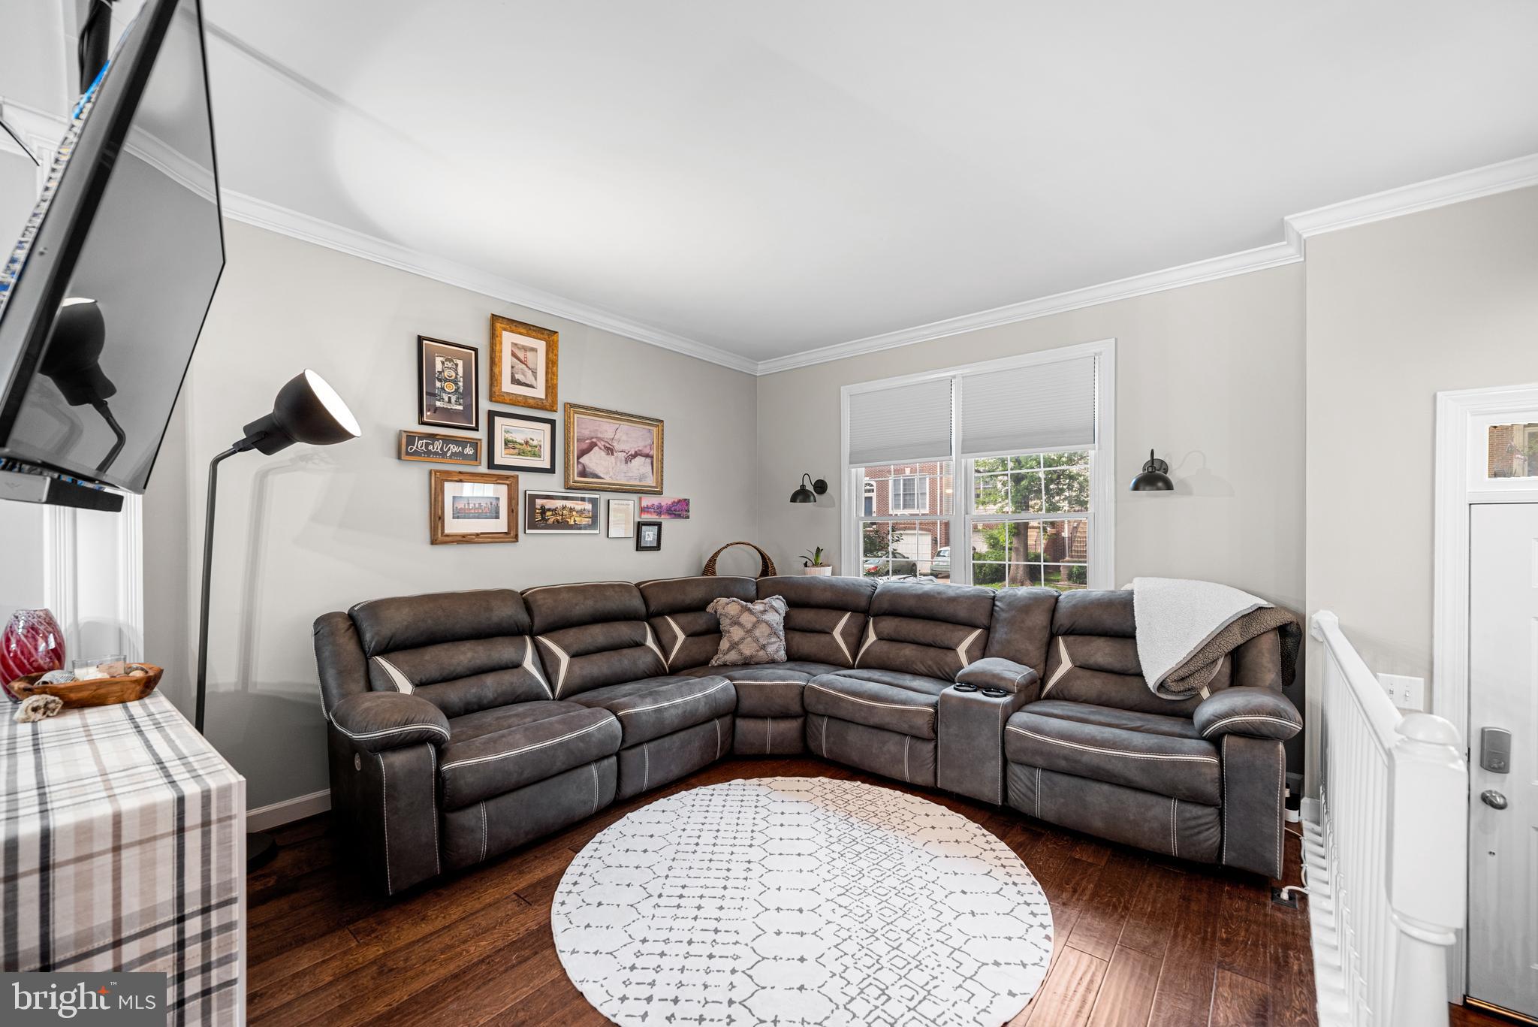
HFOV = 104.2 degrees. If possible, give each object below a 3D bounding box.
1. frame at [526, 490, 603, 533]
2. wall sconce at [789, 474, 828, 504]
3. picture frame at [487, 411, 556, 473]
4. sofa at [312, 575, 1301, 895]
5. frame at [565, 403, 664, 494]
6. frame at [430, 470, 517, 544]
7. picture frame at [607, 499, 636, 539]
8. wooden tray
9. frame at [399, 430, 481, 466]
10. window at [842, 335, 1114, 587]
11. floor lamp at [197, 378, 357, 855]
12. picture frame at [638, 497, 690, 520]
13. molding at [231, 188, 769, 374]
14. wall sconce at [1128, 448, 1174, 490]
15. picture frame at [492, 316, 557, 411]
[{"bbox_3d":[-1.287,0.000,3.763,0.022,0.265,0.525,-1,-2,40],"label":"frame"},{"bbox_3d":[0.313,-0.195,4.683,0.200,0.235,0.300,-1,-2,40],"label":"wall sconce"},{"bbox_3d":[-1.462,-0.412,3.555,0.022,0.330,0.413,0,-1,41],"label":"picture frame"},{"bbox_3d":[0.227,0.905,2.795,3.451,0.988,3.151,-1,-2,40],"label":"sofa"},{"bbox_3d":[-1.024,-0.416,4.072,0.040,0.544,0.799,-1,-2,40],"label":"frame"},{"bbox_3d":[-1.635,-0.029,3.346,0.025,0.393,0.478,0,-1,41],"label":"frame"},{"bbox_3d":[-1.008,0.040,4.087,0.015,0.256,0.204,0,-1,41],"label":"picture frame"},{"bbox_3d":[-2.388,0.618,2.104,0.368,0.080,0.220,1,-1,-38],"label":"wooden tray"},{"bbox_3d":[-1.749,-0.342,3.205,0.045,0.144,0.397,0,-1,41],"label":"frame"},{"bbox_3d":[1.285,0.043,4.011,1.850,2.047,0.100,0,-1,41],"label":"window"},{"bbox_3d":[-2.021,0.397,2.436,0.578,1.978,0.319,0,-1,-15],"label":"floor lamp"},{"bbox_3d":[-0.756,-0.036,4.395,0.030,0.154,0.470,-1,-2,40],"label":"picture frame"},{"bbox_3d":[-1.236,-1.276,3.789,0.070,0.090,3.600,0,-1,41],"label":"molding"},{"bbox_3d":[2.069,-0.233,3.222,0.200,0.235,0.300,-1,-2,40],"label":"wall sconce"},{"bbox_3d":[-1.454,-0.878,3.562,0.030,0.499,0.418,0,-1,41],"label":"picture frame"}]

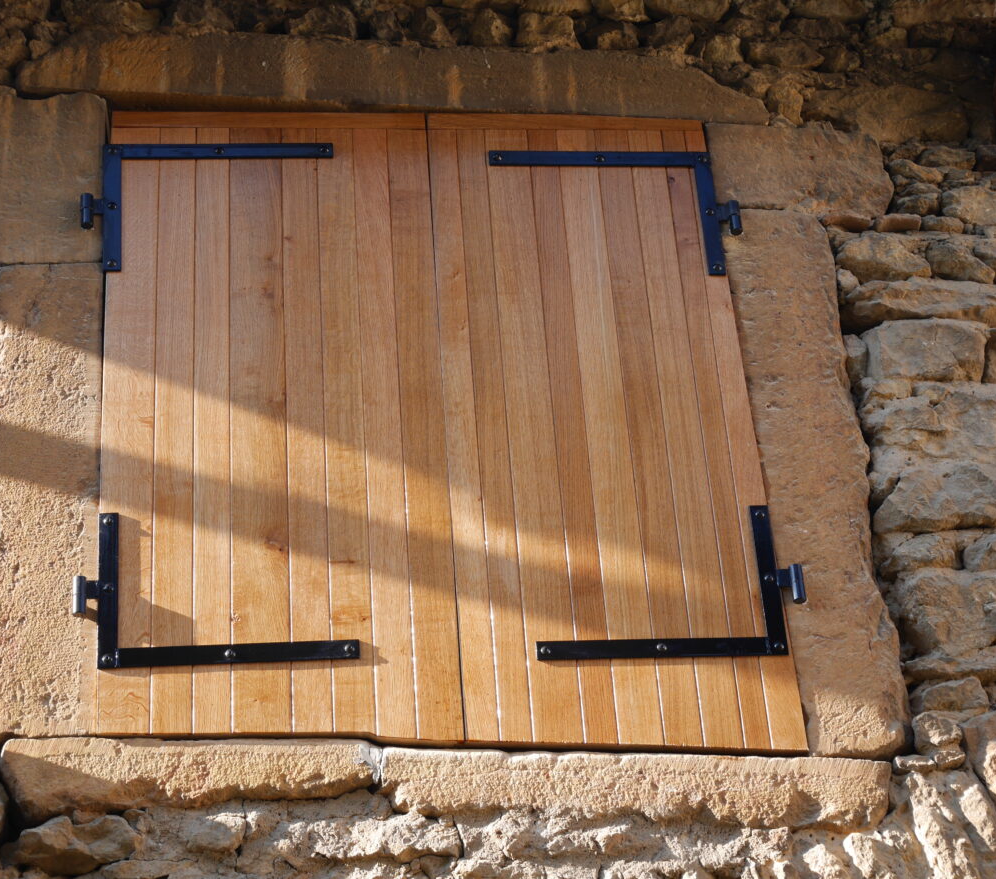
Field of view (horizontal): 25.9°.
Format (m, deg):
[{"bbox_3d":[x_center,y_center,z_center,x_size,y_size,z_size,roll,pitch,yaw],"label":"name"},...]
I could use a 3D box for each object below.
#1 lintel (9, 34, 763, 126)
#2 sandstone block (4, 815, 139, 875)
[{"bbox_3d":[-0.215,-0.697,4.551,1.534,0.208,0.200,1,-32,-5],"label":"lintel"},{"bbox_3d":[-0.707,0.699,3.614,0.220,0.099,0.130,0,-31,-7],"label":"sandstone block"}]

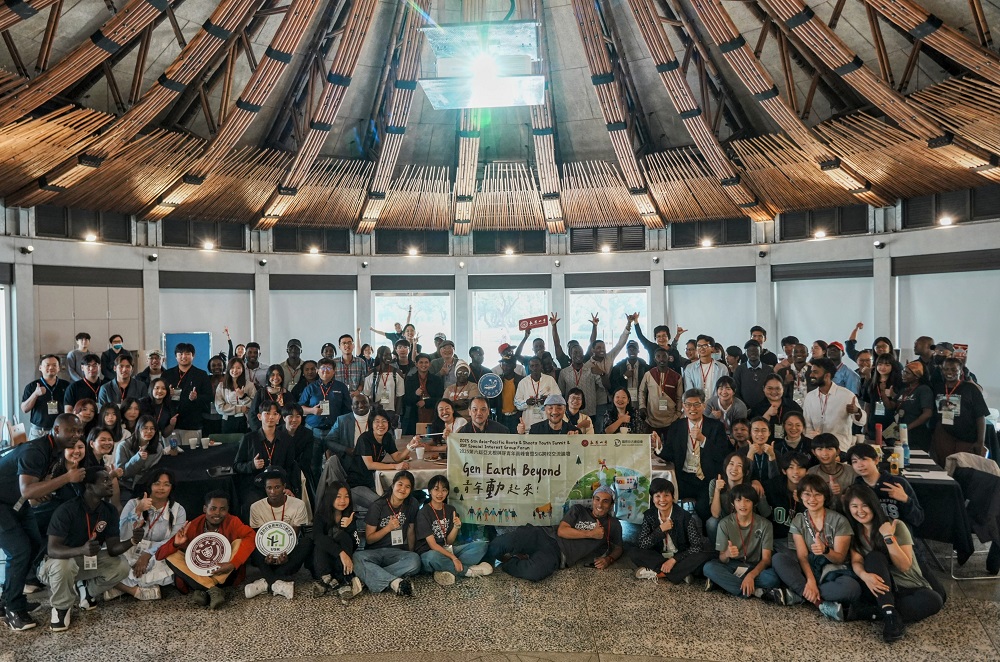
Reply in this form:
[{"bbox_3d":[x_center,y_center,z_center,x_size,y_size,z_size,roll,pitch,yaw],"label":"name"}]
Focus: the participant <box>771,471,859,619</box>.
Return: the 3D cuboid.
[{"bbox_3d":[2.253,1.461,4.720,0.660,0.817,0.800,0,1,27],"label":"participant"}]

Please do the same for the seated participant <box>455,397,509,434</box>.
[{"bbox_3d":[-0.163,1.255,5.850,0.600,1.300,0.800,-1,1,-1],"label":"seated participant"}]

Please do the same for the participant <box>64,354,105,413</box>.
[{"bbox_3d":[-4.237,1.060,6.800,0.480,1.634,0.340,-1,1,-31],"label":"participant"}]

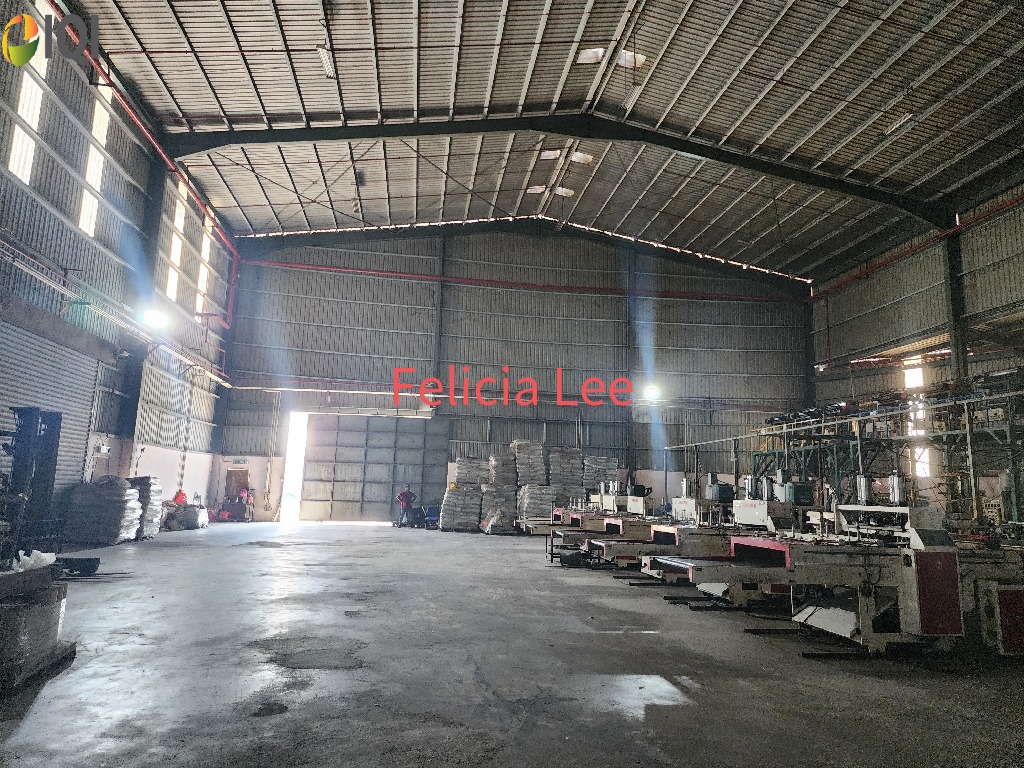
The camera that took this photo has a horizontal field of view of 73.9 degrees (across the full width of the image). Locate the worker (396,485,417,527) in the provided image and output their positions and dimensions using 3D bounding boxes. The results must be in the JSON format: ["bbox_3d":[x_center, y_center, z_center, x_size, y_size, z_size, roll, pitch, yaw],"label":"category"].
[{"bbox_3d":[-4.304,4.965,27.679,0.818,1.713,0.400,2,-9,-2],"label":"worker"}]

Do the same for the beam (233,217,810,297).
[{"bbox_3d":[1.268,-6.257,31.398,26.916,3.010,0.350,3,-9,-8],"label":"beam"}]

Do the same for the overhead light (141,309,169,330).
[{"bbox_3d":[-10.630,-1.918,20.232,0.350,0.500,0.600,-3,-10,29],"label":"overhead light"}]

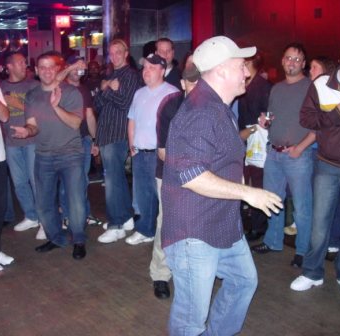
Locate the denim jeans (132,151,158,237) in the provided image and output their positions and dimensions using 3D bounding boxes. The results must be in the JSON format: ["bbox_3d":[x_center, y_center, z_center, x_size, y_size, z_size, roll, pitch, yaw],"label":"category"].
[{"bbox_3d":[-0.191,0.210,4.585,0.400,0.860,0.320,5,13,24],"label":"denim jeans"}]

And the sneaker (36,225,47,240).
[{"bbox_3d":[-1.230,0.599,4.780,0.110,0.120,0.290,-2,12,-8],"label":"sneaker"}]

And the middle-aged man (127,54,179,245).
[{"bbox_3d":[-0.151,-0.167,4.508,0.510,1.730,0.340,5,13,24],"label":"middle-aged man"}]

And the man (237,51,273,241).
[{"bbox_3d":[0.784,-0.188,4.561,0.500,1.750,0.380,10,15,40],"label":"man"}]

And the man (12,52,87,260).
[{"bbox_3d":[-1.012,-0.115,4.200,0.620,1.750,0.450,-1,12,-6],"label":"man"}]

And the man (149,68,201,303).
[{"bbox_3d":[0.101,0.071,3.440,0.540,1.690,0.360,-1,12,-6],"label":"man"}]

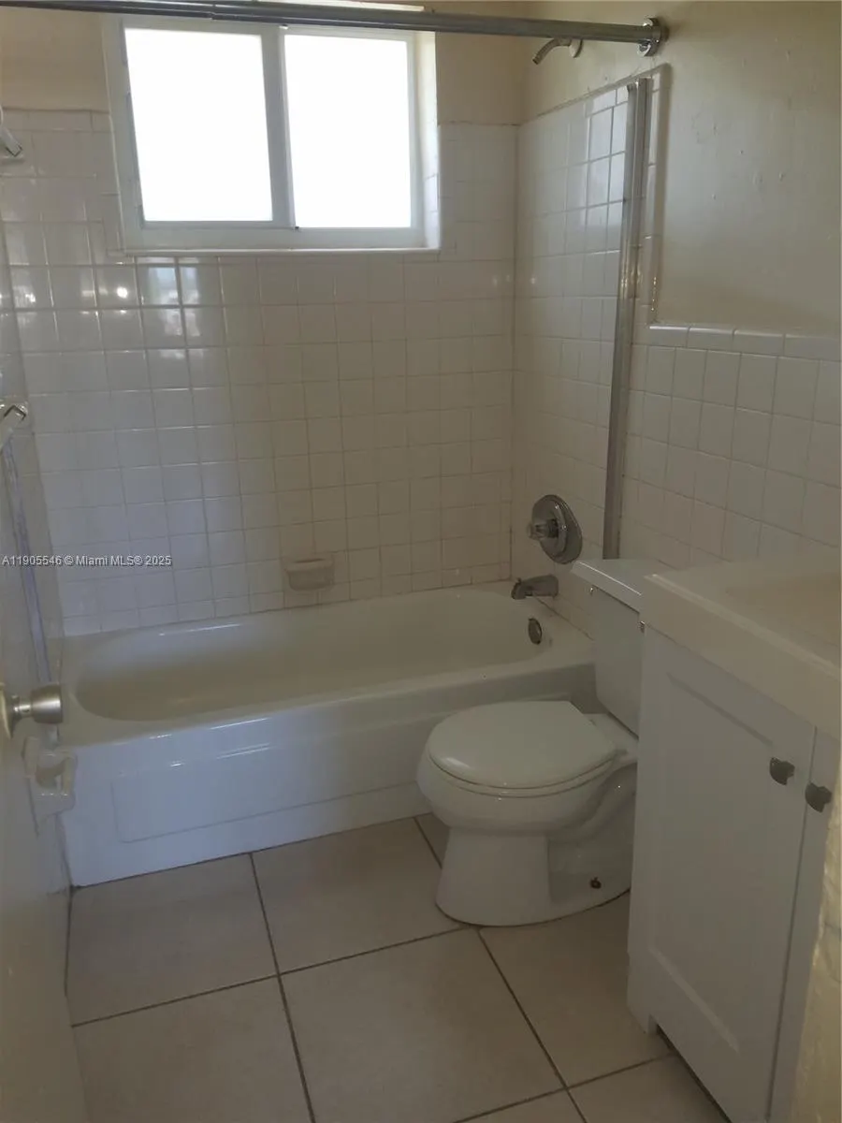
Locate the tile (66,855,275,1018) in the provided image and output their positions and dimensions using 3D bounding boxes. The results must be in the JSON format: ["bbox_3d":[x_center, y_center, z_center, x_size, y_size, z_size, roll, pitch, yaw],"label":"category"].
[{"bbox_3d":[-0.570,0.837,1.911,0.430,0.010,0.430,-7,19,-18],"label":"tile"}]

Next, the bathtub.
[{"bbox_3d":[-0.258,0.430,2.487,1.480,0.400,0.705,-7,19,-18],"label":"bathtub"}]

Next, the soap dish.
[{"bbox_3d":[-0.351,0.043,2.680,0.155,0.110,0.075,-7,19,-18],"label":"soap dish"}]

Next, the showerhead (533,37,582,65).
[{"bbox_3d":[0.347,-1.309,2.158,0.130,0.078,0.062,-7,19,-18],"label":"showerhead"}]

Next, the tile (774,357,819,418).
[{"bbox_3d":[0.710,-0.328,1.589,0.008,0.108,0.107,-7,19,-18],"label":"tile"}]

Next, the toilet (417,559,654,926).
[{"bbox_3d":[0.319,0.422,1.939,0.675,0.735,0.440,-7,19,-18],"label":"toilet"}]

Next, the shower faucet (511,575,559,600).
[{"bbox_3d":[0.350,0.083,2.601,0.153,0.072,0.058,-7,19,-18],"label":"shower faucet"}]

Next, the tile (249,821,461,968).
[{"bbox_3d":[-0.158,0.788,2.035,0.435,0.010,0.435,-7,19,-18],"label":"tile"}]

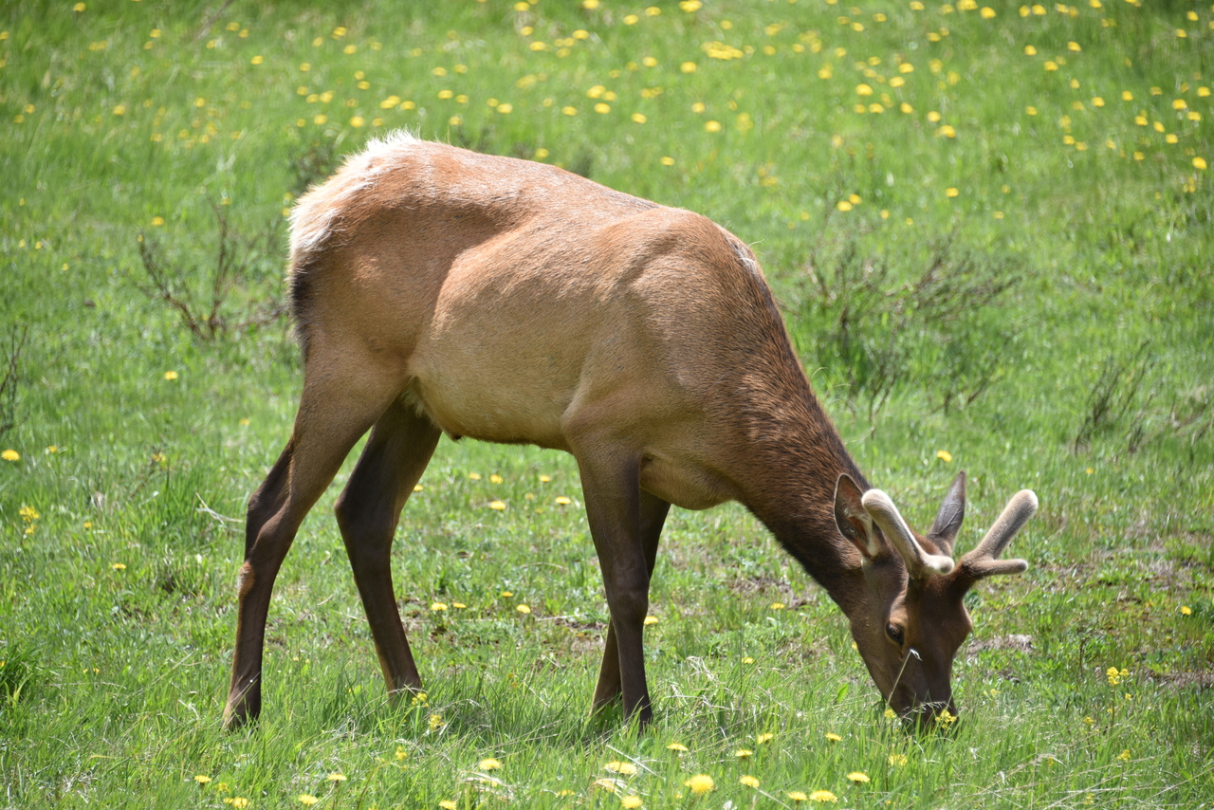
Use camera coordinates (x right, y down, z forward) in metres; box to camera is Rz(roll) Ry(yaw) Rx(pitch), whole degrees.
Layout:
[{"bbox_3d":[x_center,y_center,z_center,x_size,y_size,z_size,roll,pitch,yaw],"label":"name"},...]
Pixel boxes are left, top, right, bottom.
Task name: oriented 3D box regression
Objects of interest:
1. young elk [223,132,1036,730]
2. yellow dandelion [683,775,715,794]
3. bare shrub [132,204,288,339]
[{"bbox_3d":[0.047,0.067,14.900,1.660,1.250,0.500,1,8,11],"label":"young elk"},{"bbox_3d":[0.184,0.755,14.100,0.052,0.034,0.048,0,7,0],"label":"yellow dandelion"},{"bbox_3d":[-1.129,-0.377,20.200,0.430,0.370,0.380,0,7,0],"label":"bare shrub"}]

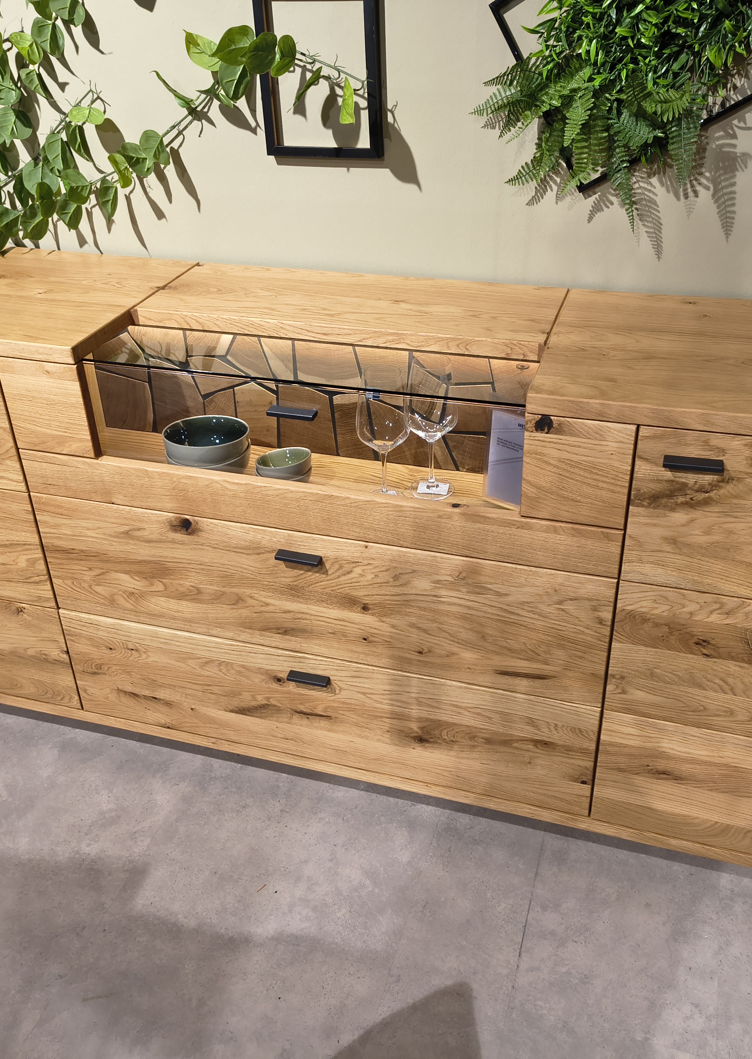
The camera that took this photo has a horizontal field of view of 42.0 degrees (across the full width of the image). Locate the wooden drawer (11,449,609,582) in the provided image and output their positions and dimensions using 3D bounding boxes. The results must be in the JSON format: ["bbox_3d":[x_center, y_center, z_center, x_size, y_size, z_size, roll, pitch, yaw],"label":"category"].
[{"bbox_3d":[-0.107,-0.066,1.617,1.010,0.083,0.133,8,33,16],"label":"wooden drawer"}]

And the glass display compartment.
[{"bbox_3d":[-0.101,-0.186,1.595,0.726,0.194,0.224,8,33,16],"label":"glass display compartment"}]

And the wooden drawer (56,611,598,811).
[{"bbox_3d":[-0.059,0.236,1.937,1.010,0.250,0.408,8,33,16],"label":"wooden drawer"}]

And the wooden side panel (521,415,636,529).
[{"bbox_3d":[0.297,-0.090,1.445,0.154,0.171,0.025,8,34,15],"label":"wooden side panel"}]

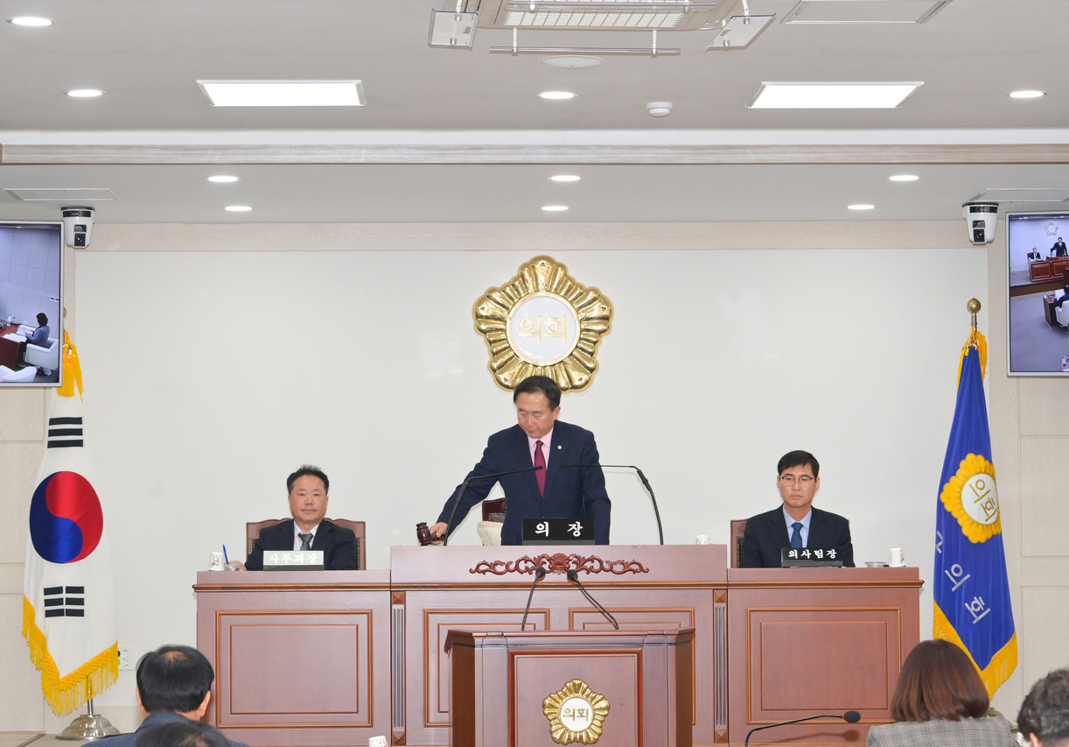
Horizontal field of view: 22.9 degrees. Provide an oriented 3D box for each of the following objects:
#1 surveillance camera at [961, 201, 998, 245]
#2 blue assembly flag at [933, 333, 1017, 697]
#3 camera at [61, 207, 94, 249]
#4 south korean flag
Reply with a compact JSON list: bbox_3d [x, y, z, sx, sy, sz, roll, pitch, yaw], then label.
[{"bbox_3d":[2.069,-0.694,12.246,0.165,0.193,0.170,-1,-3,8],"label":"surveillance camera"},{"bbox_3d":[2.089,0.670,12.560,0.390,1.727,0.250,0,-3,-2],"label":"blue assembly flag"},{"bbox_3d":[-2.108,-0.673,12.203,0.165,0.193,0.170,0,-3,-10],"label":"camera"},{"bbox_3d":[-2.107,0.686,11.980,0.430,1.710,0.280,0,-3,-2],"label":"south korean flag"}]

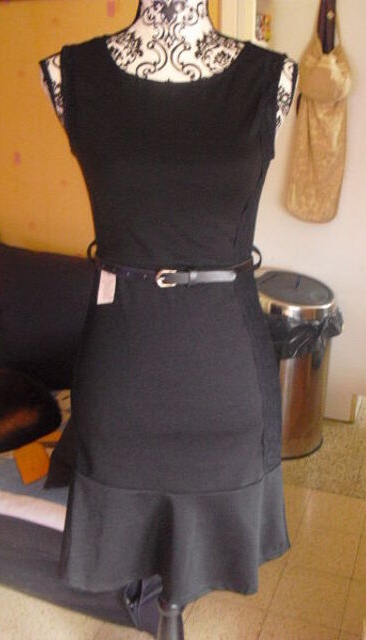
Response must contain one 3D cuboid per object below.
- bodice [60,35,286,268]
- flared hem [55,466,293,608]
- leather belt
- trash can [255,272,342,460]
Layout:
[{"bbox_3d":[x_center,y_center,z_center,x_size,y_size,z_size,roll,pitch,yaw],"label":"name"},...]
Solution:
[{"bbox_3d":[-0.012,-0.245,1.026,0.345,0.335,0.225,0,16,-2],"label":"bodice"},{"bbox_3d":[-0.010,0.357,1.214,0.420,0.200,0.270,0,16,-2],"label":"flared hem"},{"bbox_3d":[-0.015,-0.097,1.081,0.265,0.042,0.200,0,16,-2],"label":"leather belt"},{"bbox_3d":[0.434,0.189,2.764,0.345,0.690,0.345,0,16,0],"label":"trash can"}]

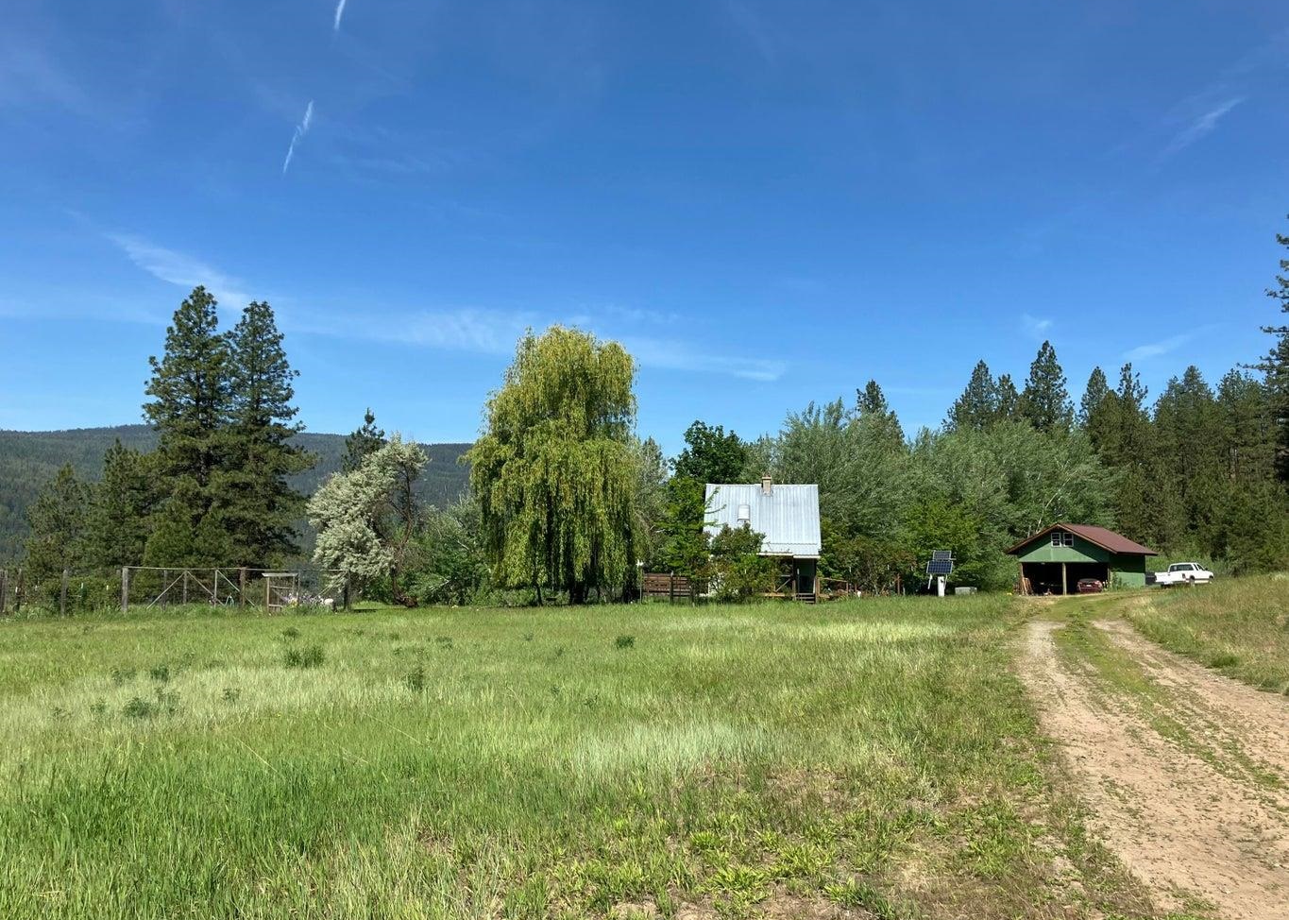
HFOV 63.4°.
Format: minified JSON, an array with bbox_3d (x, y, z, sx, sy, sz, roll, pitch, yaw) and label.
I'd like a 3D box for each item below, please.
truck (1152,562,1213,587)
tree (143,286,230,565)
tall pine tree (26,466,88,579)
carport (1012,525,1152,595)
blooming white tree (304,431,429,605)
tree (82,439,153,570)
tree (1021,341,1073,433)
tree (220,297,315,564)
[{"bbox_3d":[36.158,7.759,70.074,5.500,1.770,1.920,6,-8,-45],"label":"truck"},{"bbox_3d":[-28.147,-1.349,65.478,5.815,19.556,5.815,0,-6,0],"label":"tree"},{"bbox_3d":[-32.953,3.931,58.906,3.762,7.385,3.762,0,-6,0],"label":"tall pine tree"},{"bbox_3d":[31.018,7.052,73.682,7.150,4.813,10.403,-5,-7,39],"label":"carport"},{"bbox_3d":[-13.689,2.953,51.969,5.741,8.328,5.741,0,-6,0],"label":"blooming white tree"},{"bbox_3d":[-30.511,3.295,60.981,4.180,8.951,4.180,0,-6,0],"label":"tree"},{"bbox_3d":[36.353,0.097,95.486,5.967,22.433,5.967,0,-6,0],"label":"tree"},{"bbox_3d":[-23.476,-0.893,65.431,5.815,18.638,5.815,0,-6,0],"label":"tree"}]

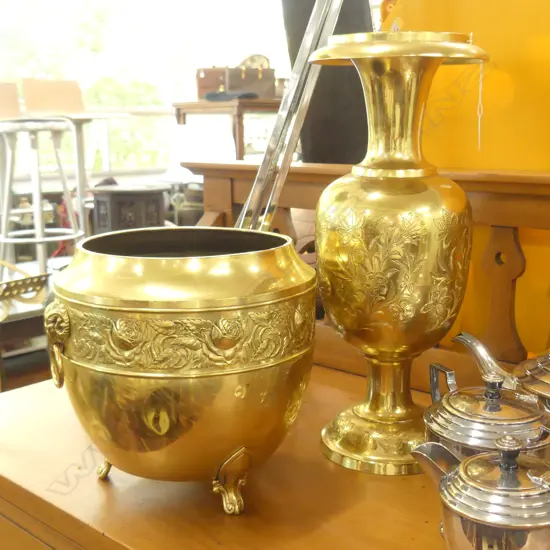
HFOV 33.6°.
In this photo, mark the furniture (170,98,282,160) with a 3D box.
[{"bbox_3d":[-0.119,-0.713,5.881,0.720,0.790,1.469,-4,11,-20],"label":"furniture"}]

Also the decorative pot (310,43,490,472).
[{"bbox_3d":[0.124,-0.025,0.952,0.181,0.434,0.181,1,10,7],"label":"decorative pot"}]

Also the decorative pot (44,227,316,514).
[{"bbox_3d":[-0.083,0.085,0.884,0.270,0.242,0.250,0,10,0],"label":"decorative pot"}]

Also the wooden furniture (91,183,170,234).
[{"bbox_3d":[-0.695,-0.216,4.433,0.382,0.420,0.351,-2,10,-9],"label":"wooden furniture"}]

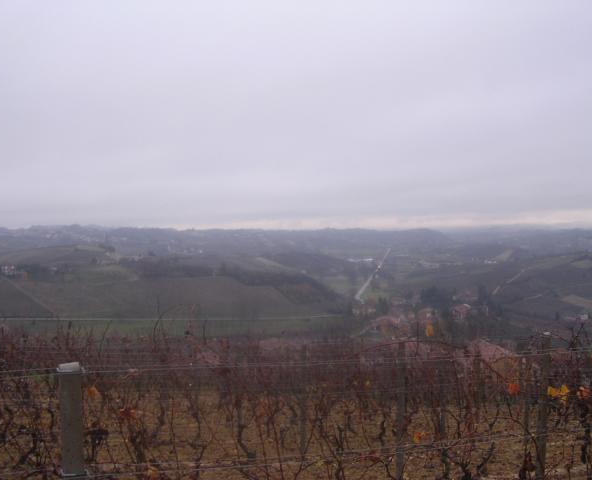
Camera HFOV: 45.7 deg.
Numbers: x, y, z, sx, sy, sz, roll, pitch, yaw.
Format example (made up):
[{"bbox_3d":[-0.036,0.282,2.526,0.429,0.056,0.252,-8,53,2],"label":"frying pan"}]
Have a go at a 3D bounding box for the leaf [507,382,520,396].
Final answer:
[{"bbox_3d":[1.610,1.107,5.200,0.090,0.095,0.050,0,1,11],"label":"leaf"}]

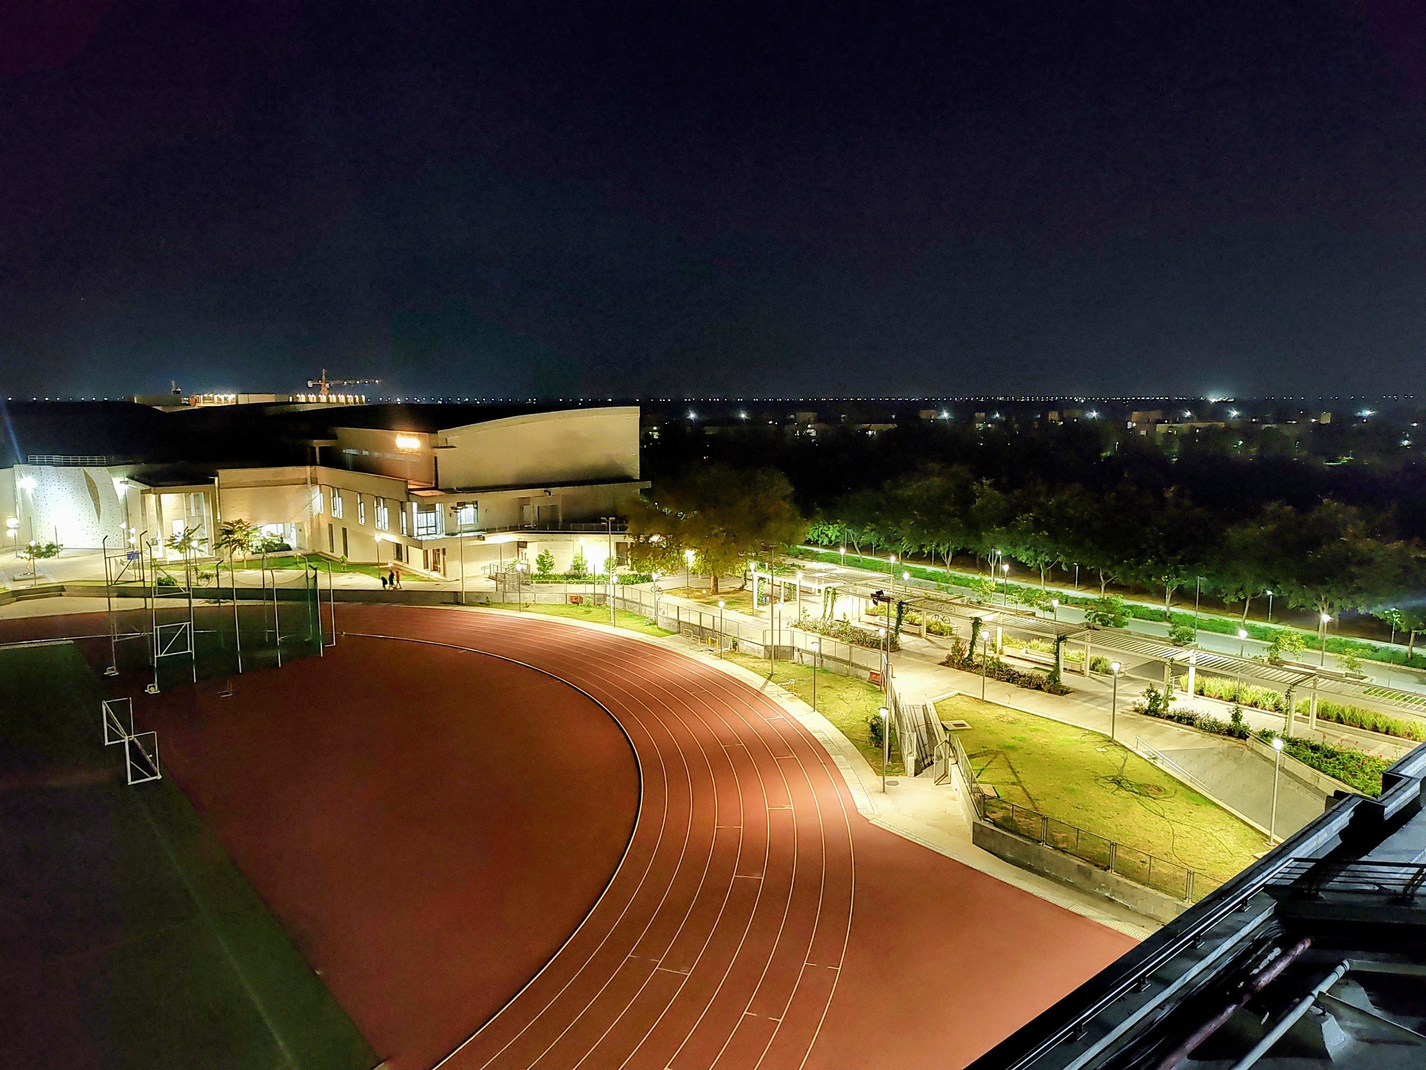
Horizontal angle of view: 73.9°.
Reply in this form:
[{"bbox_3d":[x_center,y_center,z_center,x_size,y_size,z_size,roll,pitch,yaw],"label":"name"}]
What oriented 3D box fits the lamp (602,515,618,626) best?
[{"bbox_3d":[-9.015,3.186,83.678,1.200,9.350,0.800,6,10,38],"label":"lamp"}]

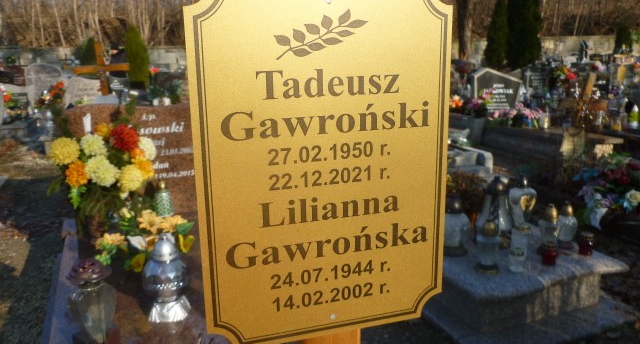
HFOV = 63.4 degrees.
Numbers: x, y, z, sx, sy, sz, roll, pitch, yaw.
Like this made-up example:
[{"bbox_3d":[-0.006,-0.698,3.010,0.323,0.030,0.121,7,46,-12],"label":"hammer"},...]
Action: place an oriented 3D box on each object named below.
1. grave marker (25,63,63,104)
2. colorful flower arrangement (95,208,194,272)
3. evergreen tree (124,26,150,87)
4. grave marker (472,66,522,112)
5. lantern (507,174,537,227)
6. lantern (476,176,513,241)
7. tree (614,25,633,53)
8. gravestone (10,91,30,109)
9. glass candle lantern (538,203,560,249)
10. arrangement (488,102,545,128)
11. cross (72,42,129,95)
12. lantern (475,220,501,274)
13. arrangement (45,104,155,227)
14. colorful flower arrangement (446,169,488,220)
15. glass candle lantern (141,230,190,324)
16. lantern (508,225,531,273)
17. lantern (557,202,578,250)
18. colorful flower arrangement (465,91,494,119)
[{"bbox_3d":[-4.647,-1.454,8.700,0.570,0.780,0.140,-5,14,-22],"label":"grave marker"},{"bbox_3d":[-0.610,0.235,1.800,0.320,0.210,0.220,-5,14,-22],"label":"colorful flower arrangement"},{"bbox_3d":[-6.350,-4.008,18.000,0.779,2.146,0.779,-6,14,-19],"label":"evergreen tree"},{"bbox_3d":[2.523,-1.162,7.400,0.734,0.657,0.100,-6,14,-19],"label":"grave marker"},{"bbox_3d":[1.115,0.169,2.817,0.152,0.304,0.130,-1,13,-6],"label":"lantern"},{"bbox_3d":[0.895,0.200,2.592,0.180,0.346,0.180,5,14,19],"label":"lantern"},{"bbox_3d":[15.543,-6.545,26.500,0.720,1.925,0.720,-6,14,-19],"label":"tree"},{"bbox_3d":[-4.644,-1.120,8.000,0.340,0.320,0.110,-5,14,-22],"label":"gravestone"},{"bbox_3d":[1.104,0.262,2.490,0.089,0.232,0.089,-6,14,-19],"label":"glass candle lantern"},{"bbox_3d":[2.544,-0.732,6.700,0.811,0.334,0.446,-6,14,-19],"label":"arrangement"},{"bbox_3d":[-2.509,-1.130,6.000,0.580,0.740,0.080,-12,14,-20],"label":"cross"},{"bbox_3d":[0.751,0.331,2.294,0.111,0.228,0.111,5,14,19],"label":"lantern"},{"bbox_3d":[-1.026,-0.019,2.450,0.482,0.617,0.386,-6,14,-19],"label":"arrangement"},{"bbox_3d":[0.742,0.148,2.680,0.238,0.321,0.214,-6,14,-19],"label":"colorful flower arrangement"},{"bbox_3d":[-0.450,0.306,1.504,0.134,0.256,0.134,-4,14,-17],"label":"glass candle lantern"},{"bbox_3d":[0.875,0.332,2.270,0.085,0.207,0.085,-6,14,-19],"label":"lantern"},{"bbox_3d":[1.237,0.264,2.572,0.107,0.230,0.107,7,15,26],"label":"lantern"},{"bbox_3d":[2.112,-0.892,6.900,0.371,0.386,0.334,-6,14,-19],"label":"colorful flower arrangement"}]

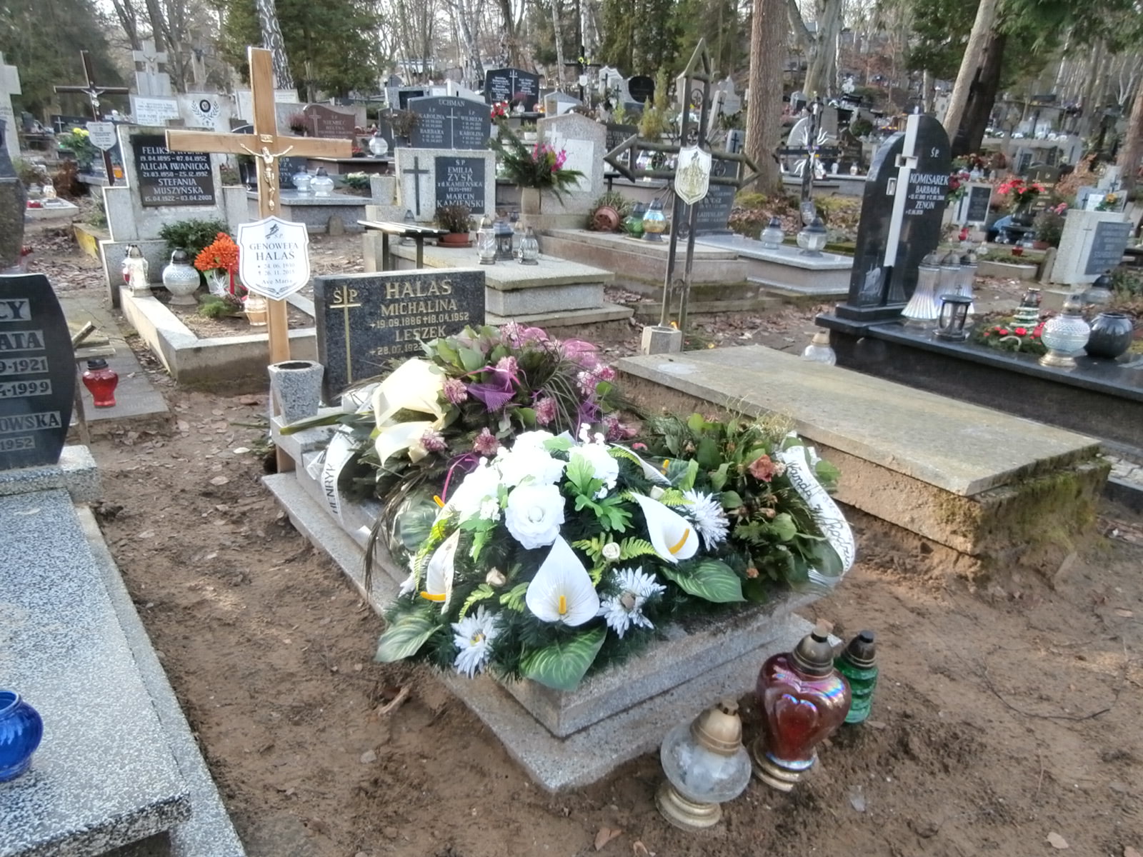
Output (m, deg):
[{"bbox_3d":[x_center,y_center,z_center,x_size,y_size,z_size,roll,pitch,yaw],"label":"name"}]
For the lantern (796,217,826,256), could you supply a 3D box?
[{"bbox_3d":[2.109,-1.674,6.884,0.260,0.310,0.260,8,20,15],"label":"lantern"}]

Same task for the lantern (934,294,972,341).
[{"bbox_3d":[1.853,-0.538,3.850,0.128,0.203,0.128,-14,27,-36],"label":"lantern"}]

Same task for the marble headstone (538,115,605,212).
[{"bbox_3d":[-0.005,-2.036,6.100,0.511,0.725,0.140,-13,26,-33],"label":"marble headstone"}]

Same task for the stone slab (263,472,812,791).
[{"bbox_3d":[-0.262,0.392,2.584,0.910,0.070,1.830,-12,24,-36],"label":"stone slab"}]

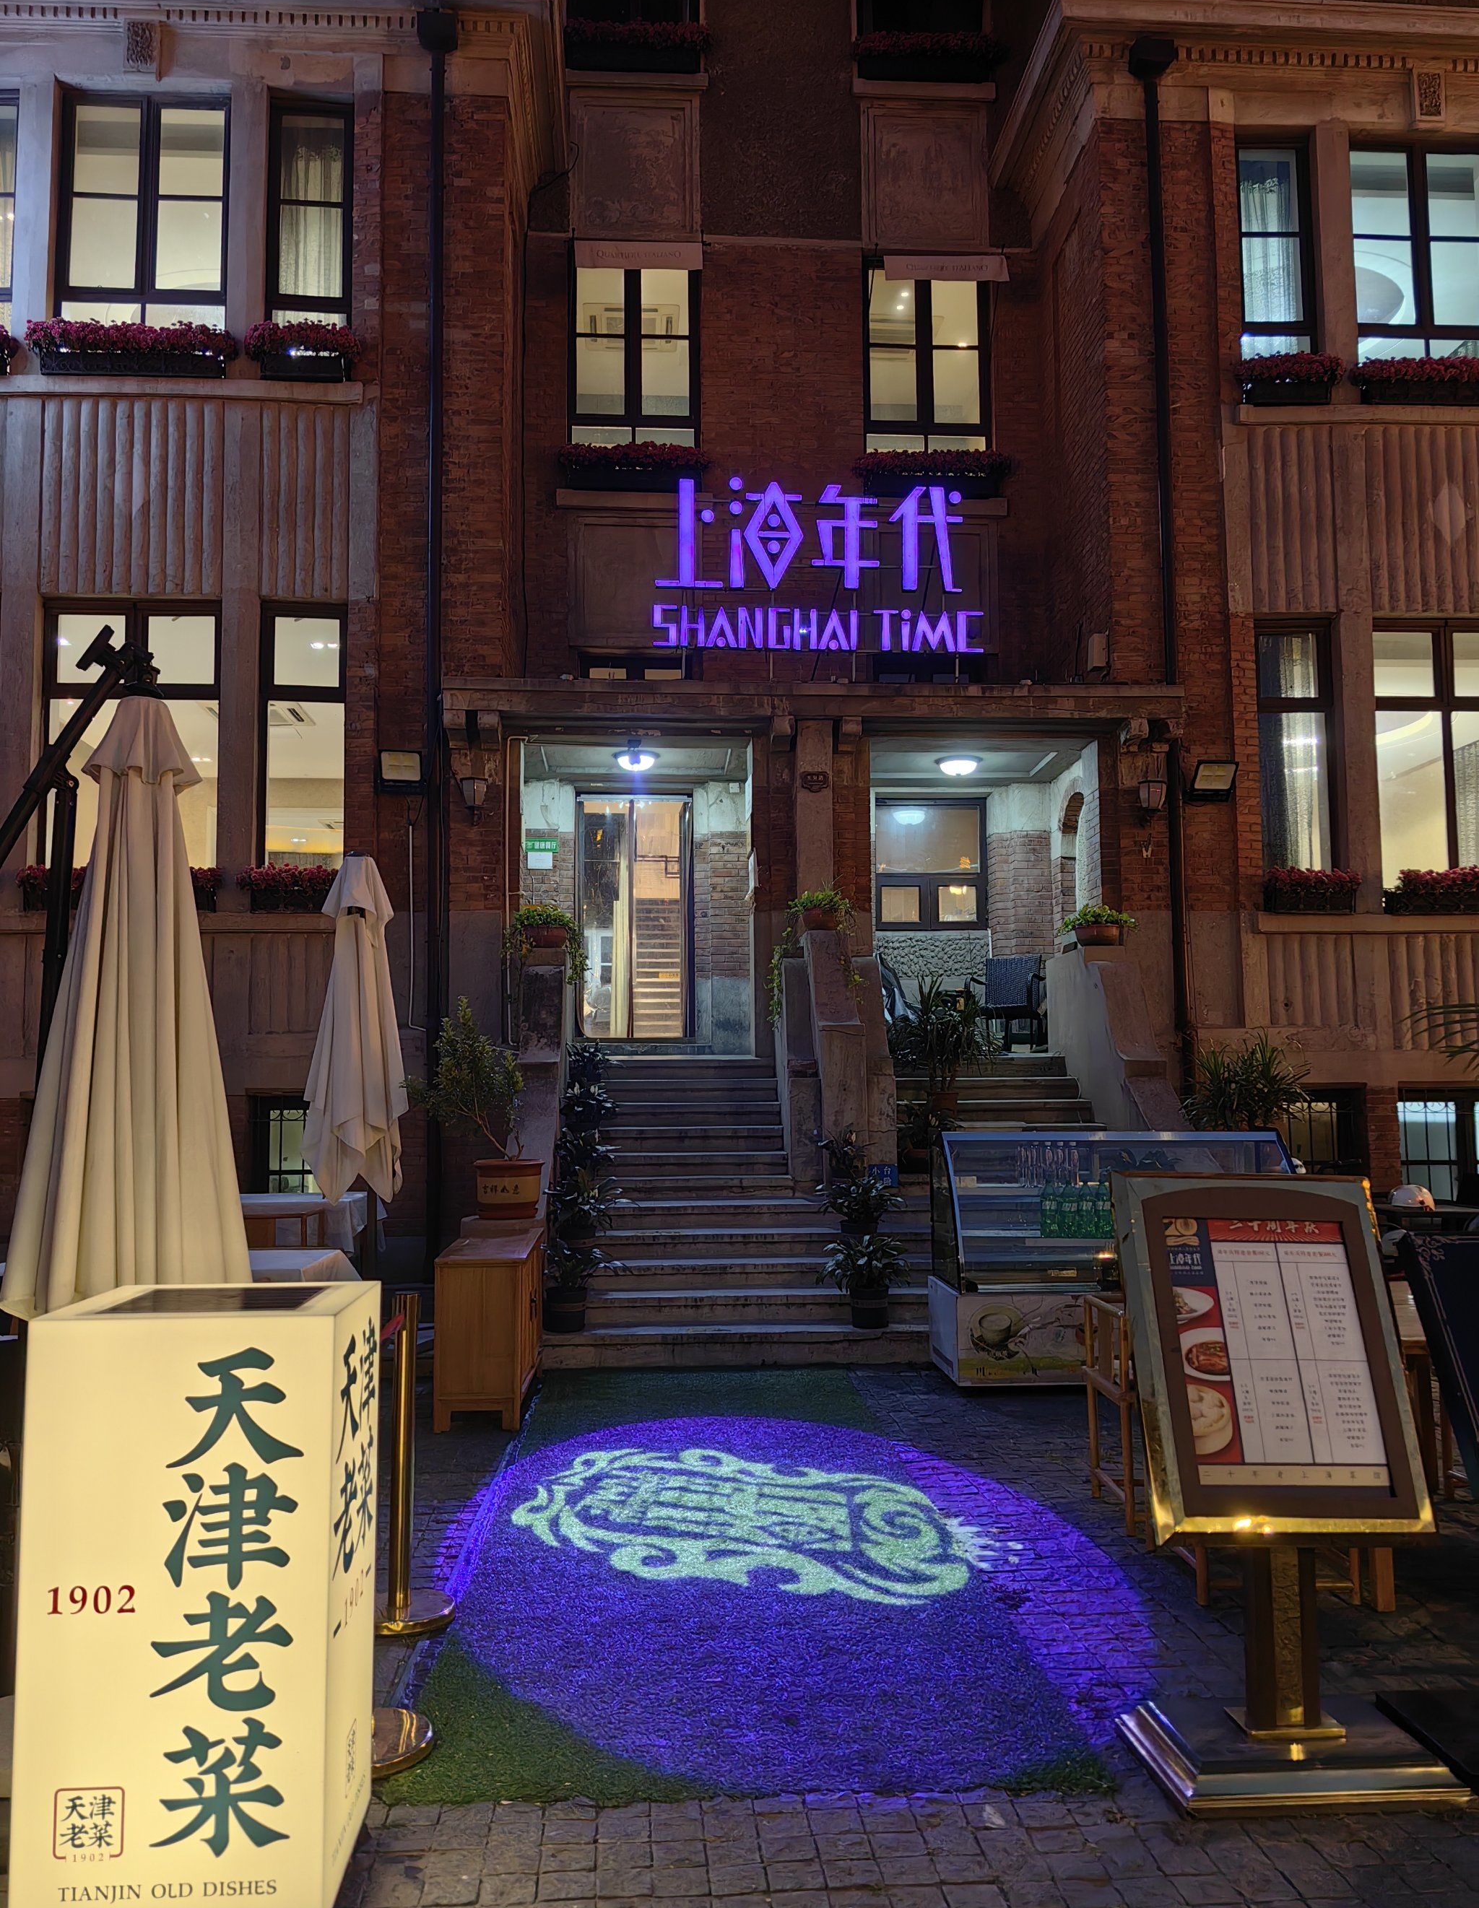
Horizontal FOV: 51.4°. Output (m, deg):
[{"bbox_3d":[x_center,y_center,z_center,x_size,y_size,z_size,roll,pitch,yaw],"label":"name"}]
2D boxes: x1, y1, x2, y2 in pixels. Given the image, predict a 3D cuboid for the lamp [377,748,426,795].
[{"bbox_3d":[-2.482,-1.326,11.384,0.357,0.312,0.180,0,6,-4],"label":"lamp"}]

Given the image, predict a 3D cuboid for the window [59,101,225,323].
[{"bbox_3d":[-4.528,-5.574,11.742,1.261,1.957,0.150,0,-4,-4],"label":"window"}]

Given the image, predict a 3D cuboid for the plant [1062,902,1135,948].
[{"bbox_3d":[2.545,-0.205,10.905,0.523,0.324,0.380,0,-5,-4],"label":"plant"}]

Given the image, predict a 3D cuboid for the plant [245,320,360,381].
[{"bbox_3d":[-3.299,-4.493,11.663,0.821,0.465,0.300,0,-4,-9],"label":"plant"}]

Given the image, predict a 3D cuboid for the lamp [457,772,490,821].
[{"bbox_3d":[-1.939,-1.148,11.263,0.234,0.353,0.250,0,-5,-4],"label":"lamp"}]

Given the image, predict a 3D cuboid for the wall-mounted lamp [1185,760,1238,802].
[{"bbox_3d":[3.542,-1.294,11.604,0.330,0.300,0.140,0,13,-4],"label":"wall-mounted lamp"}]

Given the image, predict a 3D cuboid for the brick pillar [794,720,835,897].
[{"bbox_3d":[0.545,-0.967,11.537,0.293,1.521,0.300,0,-5,-4],"label":"brick pillar"}]

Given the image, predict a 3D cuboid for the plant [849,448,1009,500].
[{"bbox_3d":[1.678,-4.169,13.478,1.400,0.481,0.320,0,-5,-4],"label":"plant"}]

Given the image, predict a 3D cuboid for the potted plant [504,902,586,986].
[{"bbox_3d":[-1.388,-0.069,11.060,0.570,0.598,0.480,0,-5,-4],"label":"potted plant"}]

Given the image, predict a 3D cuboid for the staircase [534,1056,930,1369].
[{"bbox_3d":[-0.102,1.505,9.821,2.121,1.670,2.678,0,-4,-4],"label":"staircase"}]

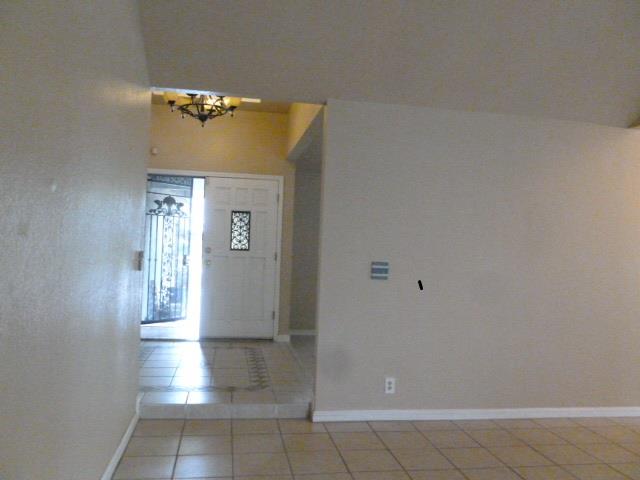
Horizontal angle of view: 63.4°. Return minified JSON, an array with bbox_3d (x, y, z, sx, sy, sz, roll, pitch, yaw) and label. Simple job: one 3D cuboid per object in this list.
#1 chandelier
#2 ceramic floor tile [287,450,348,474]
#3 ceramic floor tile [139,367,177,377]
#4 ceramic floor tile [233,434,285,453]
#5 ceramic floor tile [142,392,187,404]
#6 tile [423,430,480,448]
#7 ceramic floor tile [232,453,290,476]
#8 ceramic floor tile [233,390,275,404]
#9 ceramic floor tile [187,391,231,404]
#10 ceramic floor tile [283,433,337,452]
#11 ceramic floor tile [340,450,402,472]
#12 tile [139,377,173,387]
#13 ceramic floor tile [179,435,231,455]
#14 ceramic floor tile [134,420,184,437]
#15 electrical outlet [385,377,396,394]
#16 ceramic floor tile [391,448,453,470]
[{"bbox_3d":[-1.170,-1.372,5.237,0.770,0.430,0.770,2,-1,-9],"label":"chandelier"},{"bbox_3d":[-0.022,1.318,3.060,0.318,0.010,0.318,2,-1,-9],"label":"ceramic floor tile"},{"bbox_3d":[-1.482,1.205,4.704,0.326,0.010,0.326,2,-1,-10],"label":"ceramic floor tile"},{"bbox_3d":[-0.396,1.312,3.328,0.318,0.010,0.318,2,-1,-9],"label":"ceramic floor tile"},{"bbox_3d":[-1.166,1.193,3.888,0.320,0.010,0.325,2,-1,-9],"label":"ceramic floor tile"},{"bbox_3d":[0.886,1.362,3.538,0.318,0.010,0.318,2,-1,-9],"label":"tile"},{"bbox_3d":[-0.346,1.318,3.034,0.326,0.010,0.326,2,-1,-10],"label":"ceramic floor tile"},{"bbox_3d":[-0.512,1.223,4.012,0.326,0.010,0.326,2,-1,-10],"label":"ceramic floor tile"},{"bbox_3d":[-0.837,1.205,3.933,0.320,0.010,0.325,2,-1,-9],"label":"ceramic floor tile"},{"bbox_3d":[-0.078,1.337,3.414,0.326,0.010,0.326,2,-1,-10],"label":"ceramic floor tile"},{"bbox_3d":[0.303,1.345,3.147,0.326,0.010,0.326,2,-1,-10],"label":"ceramic floor tile"},{"bbox_3d":[-1.425,1.199,4.380,0.326,0.010,0.326,2,-1,-10],"label":"tile"},{"bbox_3d":[-0.728,1.311,3.302,0.326,0.010,0.326,2,-1,-10],"label":"ceramic floor tile"},{"bbox_3d":[-1.109,1.303,3.571,0.326,0.010,0.326,2,-1,-10],"label":"ceramic floor tile"},{"bbox_3d":[0.528,1.092,3.870,0.073,0.116,0.012,2,-1,-9],"label":"electrical outlet"},{"bbox_3d":[0.628,1.359,3.203,0.326,0.010,0.326,2,-1,-10],"label":"ceramic floor tile"}]

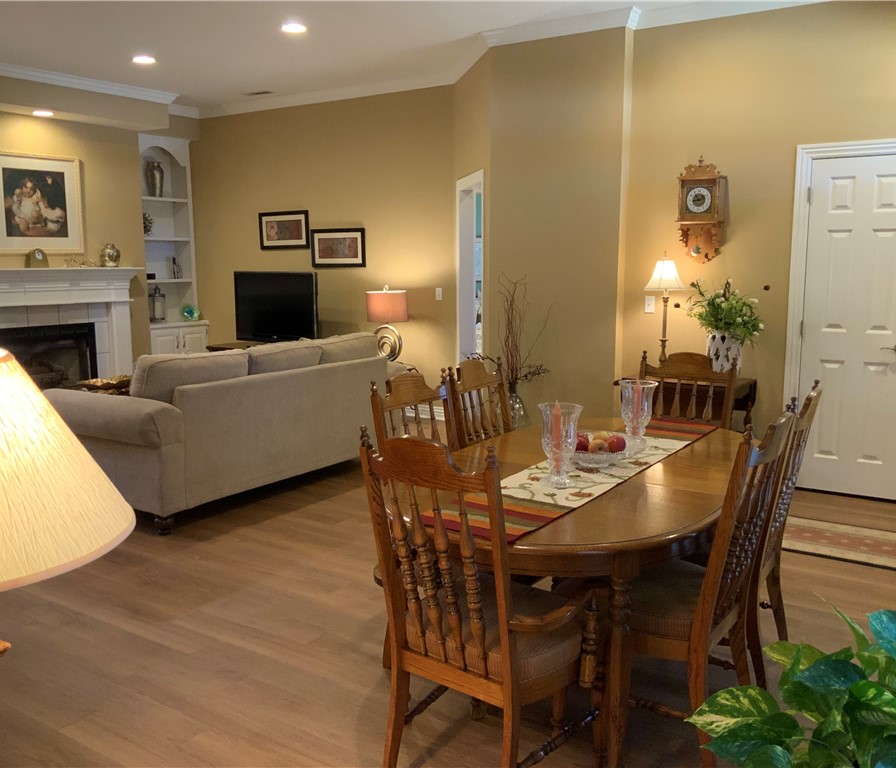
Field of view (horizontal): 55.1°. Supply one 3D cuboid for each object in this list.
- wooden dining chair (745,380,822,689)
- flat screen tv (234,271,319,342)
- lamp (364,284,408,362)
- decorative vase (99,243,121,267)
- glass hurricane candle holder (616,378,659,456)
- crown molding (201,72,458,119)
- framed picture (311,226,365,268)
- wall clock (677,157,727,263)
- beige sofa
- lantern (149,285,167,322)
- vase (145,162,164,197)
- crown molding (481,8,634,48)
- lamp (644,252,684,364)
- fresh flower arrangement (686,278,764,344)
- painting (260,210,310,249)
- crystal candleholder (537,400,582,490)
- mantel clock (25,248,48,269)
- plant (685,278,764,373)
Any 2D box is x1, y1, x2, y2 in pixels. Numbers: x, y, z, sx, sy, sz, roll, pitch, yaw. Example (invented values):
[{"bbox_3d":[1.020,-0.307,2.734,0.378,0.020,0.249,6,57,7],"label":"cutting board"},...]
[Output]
[{"bbox_3d":[0.943,0.516,2.954,0.550,1.040,0.480,5,10,33],"label":"wooden dining chair"},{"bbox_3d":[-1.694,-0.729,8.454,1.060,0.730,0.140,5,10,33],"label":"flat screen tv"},{"bbox_3d":[-0.553,-0.541,7.808,0.372,0.715,0.372,5,10,33],"label":"lamp"},{"bbox_3d":[-3.194,-1.207,8.103,0.185,0.225,0.185,5,10,33],"label":"decorative vase"},{"bbox_3d":[0.688,0.121,3.094,0.148,0.258,0.148,5,10,33],"label":"glass hurricane candle holder"},{"bbox_3d":[-1.282,-2.748,8.193,3.220,0.090,0.090,5,10,33],"label":"crown molding"},{"bbox_3d":[-1.068,-1.304,8.247,0.672,0.376,0.030,5,10,33],"label":"framed picture"},{"bbox_3d":[1.617,-1.118,5.508,0.270,0.680,0.150,5,10,33],"label":"wall clock"},{"bbox_3d":[-1.363,0.180,5.713,1.060,0.910,2.290,5,10,33],"label":"beige sofa"},{"bbox_3d":[-3.064,-0.846,9.051,0.135,0.390,0.135,-8,11,-41],"label":"lantern"},{"bbox_3d":[-3.075,-2.148,8.989,0.205,0.385,0.205,5,10,33],"label":"vase"},{"bbox_3d":[0.717,-2.409,5.782,1.120,0.090,0.090,5,10,33],"label":"crown molding"},{"bbox_3d":[1.394,-0.436,5.543,0.280,0.800,0.280,5,10,33],"label":"lamp"},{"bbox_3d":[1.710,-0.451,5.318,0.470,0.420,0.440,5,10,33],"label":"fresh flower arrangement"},{"bbox_3d":[-1.653,-1.539,8.602,0.675,0.378,0.030,5,10,33],"label":"painting"},{"bbox_3d":[0.350,0.184,2.683,0.140,0.266,0.140,0,8,0],"label":"crystal candleholder"},{"bbox_3d":[-3.578,-1.090,7.493,0.090,0.170,0.185,5,10,31],"label":"mantel clock"},{"bbox_3d":[1.711,-0.332,5.336,0.470,0.640,0.440,5,10,33],"label":"plant"}]

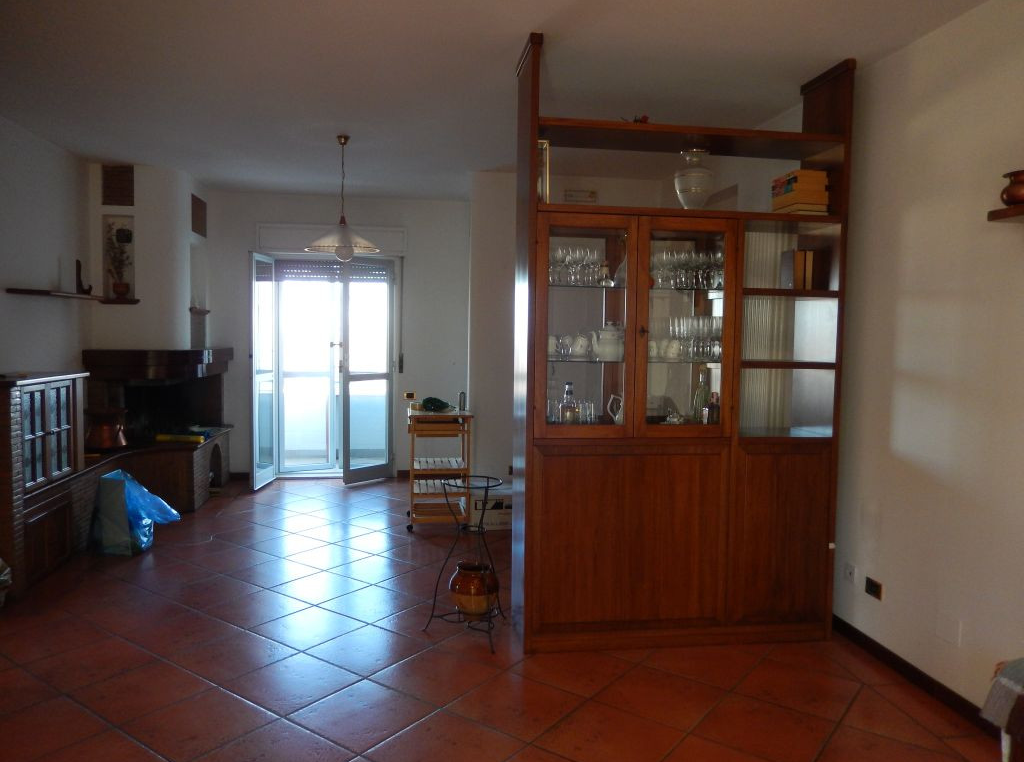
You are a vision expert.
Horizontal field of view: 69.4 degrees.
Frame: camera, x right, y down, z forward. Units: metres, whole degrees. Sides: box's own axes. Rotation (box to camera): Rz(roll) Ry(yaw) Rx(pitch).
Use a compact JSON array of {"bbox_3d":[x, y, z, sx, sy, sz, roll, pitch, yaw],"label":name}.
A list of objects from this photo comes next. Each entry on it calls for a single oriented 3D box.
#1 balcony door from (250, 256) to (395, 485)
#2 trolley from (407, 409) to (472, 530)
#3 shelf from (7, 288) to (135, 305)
[{"bbox_3d":[-1.751,-0.109,7.059,1.280,2.170,0.550,1,3,-9],"label":"balcony door"},{"bbox_3d":[-0.551,0.652,5.610,0.460,0.850,0.550,1,3,-9],"label":"trolley"},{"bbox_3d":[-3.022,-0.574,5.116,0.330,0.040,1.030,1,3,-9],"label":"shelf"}]

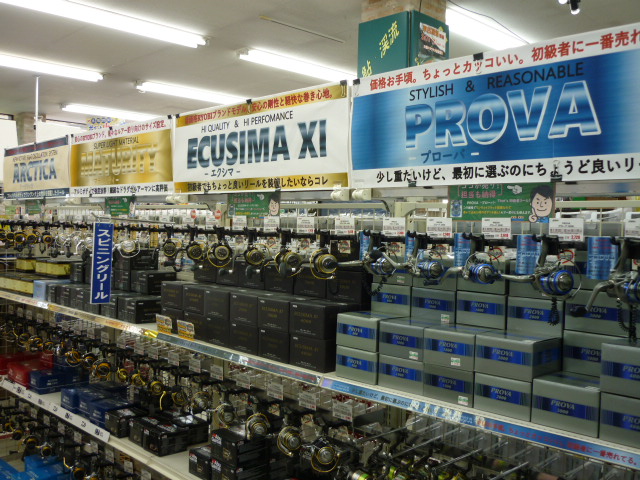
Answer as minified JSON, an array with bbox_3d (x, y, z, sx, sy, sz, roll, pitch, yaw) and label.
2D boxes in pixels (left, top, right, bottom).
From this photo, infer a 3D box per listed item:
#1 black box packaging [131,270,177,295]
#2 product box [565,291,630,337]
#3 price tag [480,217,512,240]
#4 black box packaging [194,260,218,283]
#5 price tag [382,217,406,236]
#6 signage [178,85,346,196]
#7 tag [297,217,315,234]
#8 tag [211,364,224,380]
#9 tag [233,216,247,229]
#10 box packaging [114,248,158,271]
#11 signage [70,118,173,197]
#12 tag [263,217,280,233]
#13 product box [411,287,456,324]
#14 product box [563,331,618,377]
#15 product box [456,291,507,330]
[{"bbox_3d":[-0.745,0.188,2.731,0.152,0.092,0.137,2,2,44],"label":"black box packaging"},{"bbox_3d":[0.669,0.162,1.422,0.140,0.097,0.143,3,3,43],"label":"product box"},{"bbox_3d":[0.394,-0.025,1.362,0.069,0.045,0.006,2,3,43],"label":"price tag"},{"bbox_3d":[-0.381,0.114,2.335,0.138,0.087,0.138,2,2,44],"label":"black box packaging"},{"bbox_3d":[0.189,-0.034,1.557,0.069,0.047,0.006,2,3,43],"label":"price tag"},{"bbox_3d":[-0.244,-0.319,2.093,0.897,0.310,0.010,3,3,43],"label":"signage"},{"bbox_3d":[-0.039,-0.042,1.753,0.069,0.045,0.005,2,2,44],"label":"tag"},{"bbox_3d":[-0.382,0.495,2.273,0.077,0.049,0.006,3,3,43],"label":"tag"},{"bbox_3d":[-0.255,-0.054,1.960,0.067,0.043,0.005,2,2,44],"label":"tag"},{"bbox_3d":[-0.860,0.090,2.860,0.145,0.088,0.141,3,3,43],"label":"box packaging"},{"bbox_3d":[-0.904,-0.348,2.708,0.910,0.309,0.012,2,3,43],"label":"signage"},{"bbox_3d":[-0.148,-0.048,1.876,0.069,0.045,0.006,2,3,43],"label":"tag"},{"bbox_3d":[0.357,0.176,1.714,0.138,0.084,0.143,3,3,43],"label":"product box"},{"bbox_3d":[0.668,0.260,1.425,0.138,0.096,0.143,3,3,43],"label":"product box"},{"bbox_3d":[0.425,0.169,1.509,0.128,0.081,0.113,2,2,44],"label":"product box"}]

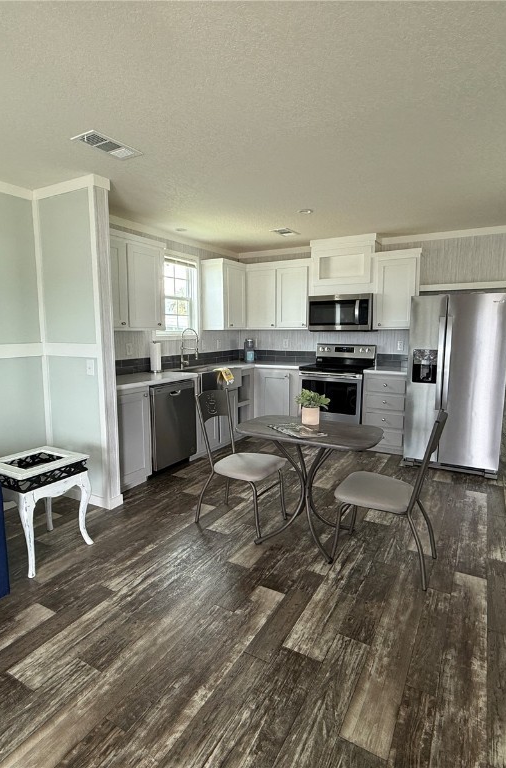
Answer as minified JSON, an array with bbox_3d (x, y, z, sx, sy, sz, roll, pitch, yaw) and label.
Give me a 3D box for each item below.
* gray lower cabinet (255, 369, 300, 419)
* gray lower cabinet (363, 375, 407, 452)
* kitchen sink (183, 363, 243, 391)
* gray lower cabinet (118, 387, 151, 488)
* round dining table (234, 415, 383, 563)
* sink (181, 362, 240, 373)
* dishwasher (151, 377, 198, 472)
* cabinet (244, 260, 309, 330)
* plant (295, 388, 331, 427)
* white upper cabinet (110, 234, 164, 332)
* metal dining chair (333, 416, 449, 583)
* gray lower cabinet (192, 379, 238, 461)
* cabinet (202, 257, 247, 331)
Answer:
[{"bbox_3d":[0.451,0.232,5.473,0.619,0.880,0.626,4,8,29],"label":"gray lower cabinet"},{"bbox_3d":[1.588,0.316,4.816,0.495,0.875,0.585,4,9,29],"label":"gray lower cabinet"},{"bbox_3d":[-0.534,-0.045,4.737,0.478,0.227,0.797,4,8,29],"label":"kitchen sink"},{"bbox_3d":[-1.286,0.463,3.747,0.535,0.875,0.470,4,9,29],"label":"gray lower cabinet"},{"bbox_3d":[0.360,0.657,2.746,0.907,0.738,0.616,4,8,29],"label":"round dining table"},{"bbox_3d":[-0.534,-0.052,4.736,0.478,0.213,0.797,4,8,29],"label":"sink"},{"bbox_3d":[-0.981,0.398,4.163,0.605,0.835,0.612,4,8,29],"label":"dishwasher"},{"bbox_3d":[0.395,-1.160,5.508,0.928,0.866,0.316,4,8,29],"label":"cabinet"},{"bbox_3d":[0.424,0.154,2.908,0.240,0.245,0.220,0,8,0],"label":"plant"},{"bbox_3d":[-1.259,-0.928,3.832,0.310,0.863,0.940,4,9,29],"label":"white upper cabinet"},{"bbox_3d":[0.804,0.616,2.462,0.585,0.935,0.445,4,9,29],"label":"metal dining chair"},{"bbox_3d":[-0.632,0.325,4.814,0.605,0.877,0.846,4,8,29],"label":"gray lower cabinet"},{"bbox_3d":[-0.362,-1.151,5.428,0.315,0.865,0.570,4,9,29],"label":"cabinet"}]

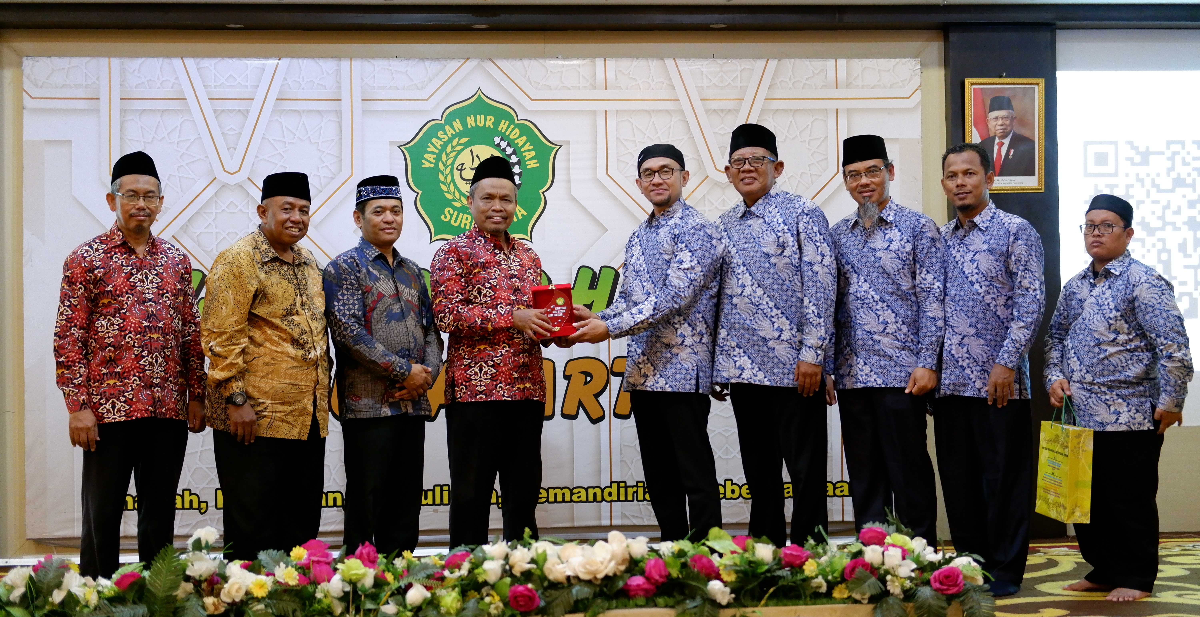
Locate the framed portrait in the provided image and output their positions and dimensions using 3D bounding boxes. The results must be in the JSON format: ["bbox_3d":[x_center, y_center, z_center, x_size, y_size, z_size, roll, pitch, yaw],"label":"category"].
[{"bbox_3d":[1.919,-0.821,8.000,0.390,0.540,0.030,-1,-1,-5],"label":"framed portrait"}]

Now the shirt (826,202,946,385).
[{"bbox_3d":[1.083,-0.053,6.400,0.480,0.715,0.290,-1,-1,35],"label":"shirt"}]

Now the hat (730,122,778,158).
[{"bbox_3d":[0.571,-0.627,6.280,0.185,0.110,0.220,-1,-7,16],"label":"hat"}]

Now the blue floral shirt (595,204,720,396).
[{"bbox_3d":[0.210,-0.047,6.150,0.460,0.710,0.480,0,-1,-44],"label":"blue floral shirt"}]

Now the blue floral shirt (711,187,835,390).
[{"bbox_3d":[0.652,-0.063,6.420,0.530,0.735,0.330,-2,-1,40],"label":"blue floral shirt"}]

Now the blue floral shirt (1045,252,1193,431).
[{"bbox_3d":[1.956,0.124,6.370,0.360,0.660,0.550,0,-2,-45],"label":"blue floral shirt"}]

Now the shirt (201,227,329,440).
[{"bbox_3d":[-1.192,0.091,6.050,0.500,0.755,0.340,0,-1,-44],"label":"shirt"}]

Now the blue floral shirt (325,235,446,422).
[{"bbox_3d":[-0.834,0.075,6.500,0.460,0.690,0.310,0,-1,-41],"label":"blue floral shirt"}]

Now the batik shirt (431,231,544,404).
[{"bbox_3d":[-0.425,0.026,6.420,0.460,0.670,0.340,0,-1,-35],"label":"batik shirt"}]

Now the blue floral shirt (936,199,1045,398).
[{"bbox_3d":[1.501,-0.031,6.500,0.480,0.755,0.300,-2,-1,43],"label":"blue floral shirt"}]

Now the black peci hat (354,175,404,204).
[{"bbox_3d":[-0.845,-0.452,6.450,0.168,0.090,0.195,0,-7,-32],"label":"black peci hat"}]

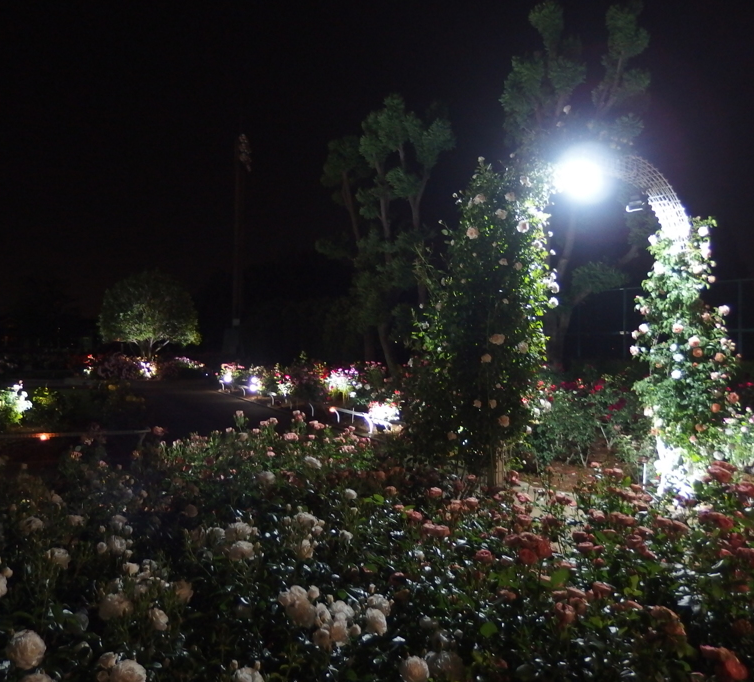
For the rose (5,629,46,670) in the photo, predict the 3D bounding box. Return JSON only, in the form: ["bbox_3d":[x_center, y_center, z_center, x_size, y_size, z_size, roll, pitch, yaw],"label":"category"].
[{"bbox_3d":[-0.759,0.670,1.600,0.085,0.087,0.085,1,-1,-25],"label":"rose"}]

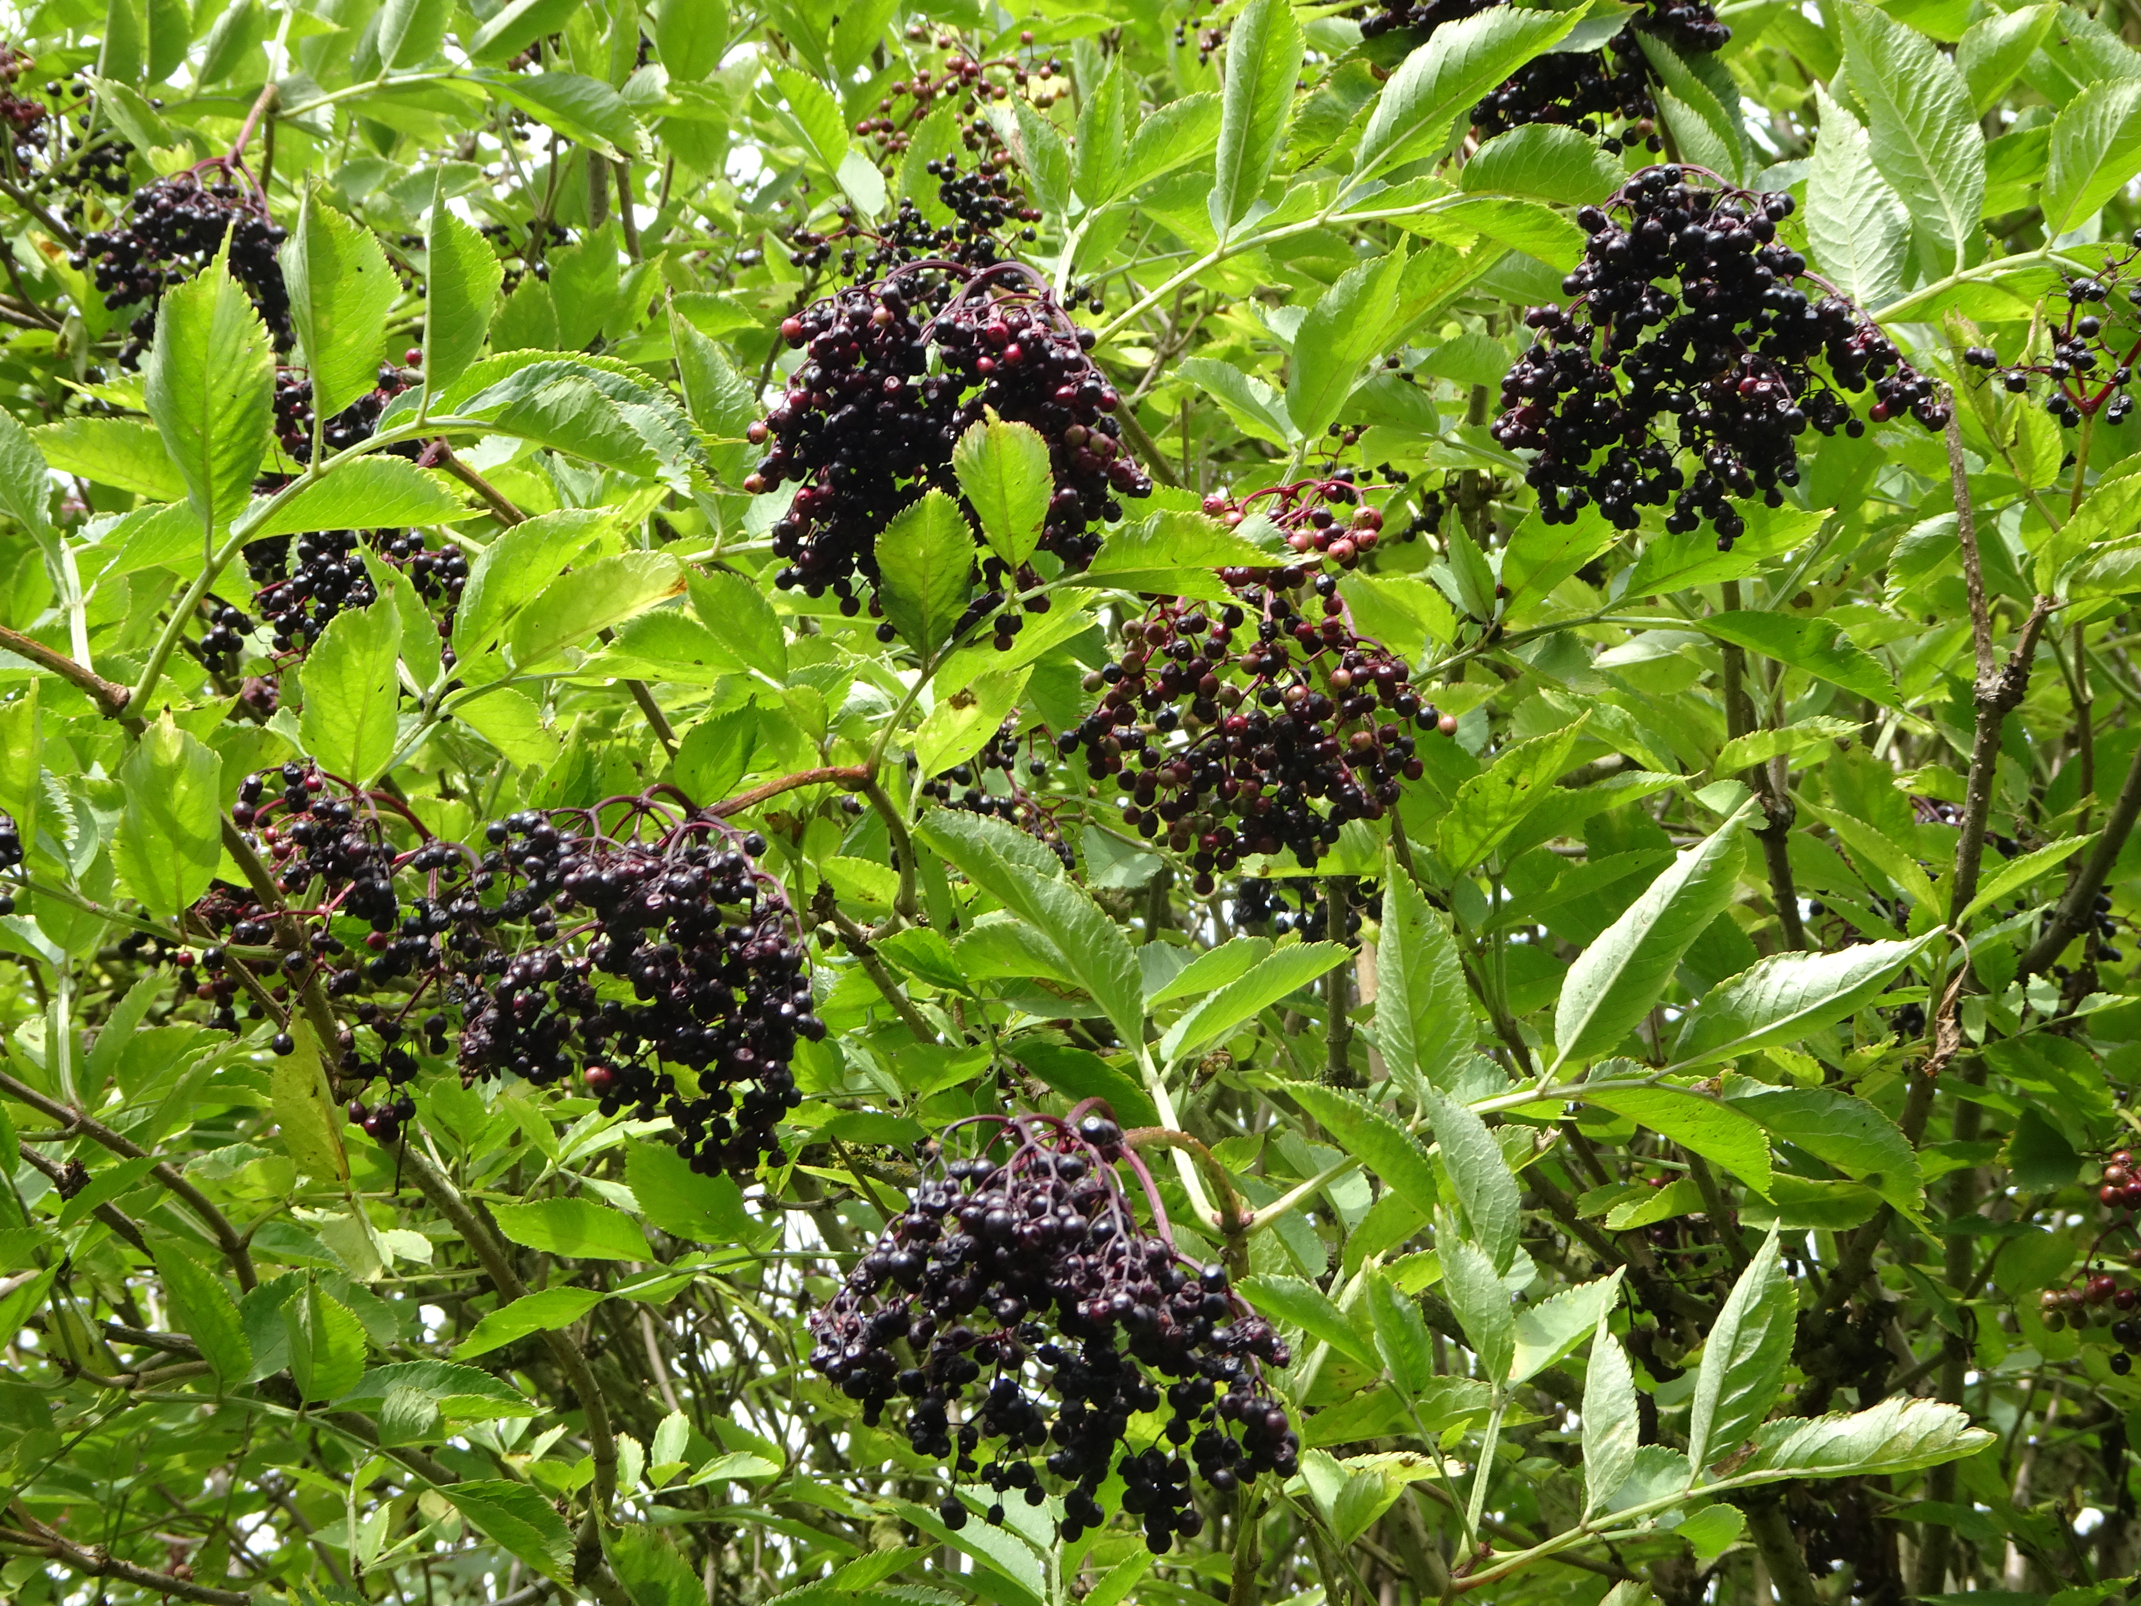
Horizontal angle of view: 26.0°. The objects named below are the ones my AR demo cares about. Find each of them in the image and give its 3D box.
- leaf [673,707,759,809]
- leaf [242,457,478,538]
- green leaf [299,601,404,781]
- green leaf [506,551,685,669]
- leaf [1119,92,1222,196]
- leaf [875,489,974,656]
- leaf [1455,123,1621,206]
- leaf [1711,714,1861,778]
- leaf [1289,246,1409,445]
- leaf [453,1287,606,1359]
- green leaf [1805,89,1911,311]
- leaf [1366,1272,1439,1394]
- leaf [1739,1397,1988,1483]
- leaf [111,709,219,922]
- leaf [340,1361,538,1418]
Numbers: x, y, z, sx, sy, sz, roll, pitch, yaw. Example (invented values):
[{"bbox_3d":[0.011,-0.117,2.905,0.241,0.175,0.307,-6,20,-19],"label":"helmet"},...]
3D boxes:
[{"bbox_3d":[-0.109,-0.014,1.425,0.026,0.038,0.010,33,16,18],"label":"leaf"},{"bbox_3d":[-0.209,-0.090,1.365,0.070,0.029,0.010,-6,-46,8],"label":"leaf"},{"bbox_3d":[-0.208,-0.032,1.340,0.029,0.052,0.020,5,16,-9],"label":"green leaf"},{"bbox_3d":[-0.142,-0.058,1.380,0.057,0.023,0.018,-30,5,1],"label":"green leaf"},{"bbox_3d":[0.035,-0.204,1.440,0.050,0.023,0.018,-31,6,5],"label":"leaf"},{"bbox_3d":[-0.043,-0.068,1.365,0.030,0.050,0.010,3,12,-6],"label":"leaf"},{"bbox_3d":[0.136,-0.185,1.340,0.053,0.027,0.010,-5,-38,-22],"label":"leaf"},{"bbox_3d":[0.265,-0.021,1.720,0.058,0.017,0.027,-21,-3,18],"label":"leaf"},{"bbox_3d":[0.089,-0.146,1.480,0.026,0.070,0.020,23,12,-14],"label":"leaf"},{"bbox_3d":[-0.185,0.178,1.585,0.060,0.008,0.026,-20,-32,-30],"label":"leaf"},{"bbox_3d":[0.237,-0.181,1.400,0.029,0.067,0.018,-9,11,11],"label":"green leaf"},{"bbox_3d":[0.096,0.153,1.345,0.023,0.043,0.010,-28,15,-29],"label":"leaf"},{"bbox_3d":[0.222,0.178,1.295,0.076,0.027,0.010,-10,-37,8],"label":"leaf"},{"bbox_3d":[-0.263,0.004,1.350,0.031,0.058,0.020,-2,15,-11],"label":"leaf"},{"bbox_3d":[-0.220,0.203,1.610,0.076,0.010,0.034,0,26,15],"label":"leaf"}]

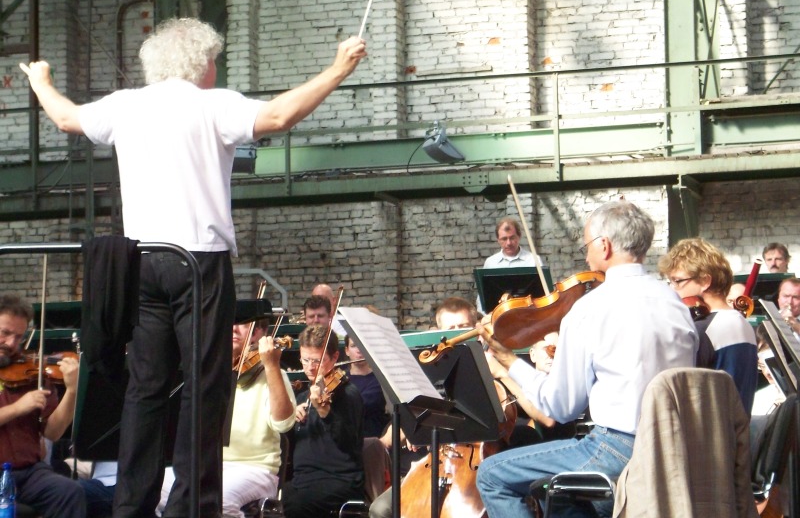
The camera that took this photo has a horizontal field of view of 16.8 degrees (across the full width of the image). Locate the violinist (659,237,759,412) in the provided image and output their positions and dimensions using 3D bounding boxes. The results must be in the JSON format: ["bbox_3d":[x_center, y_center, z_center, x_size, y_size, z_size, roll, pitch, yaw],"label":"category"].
[{"bbox_3d":[0.990,0.582,9.455,0.800,1.280,0.580,-6,-9,42],"label":"violinist"}]

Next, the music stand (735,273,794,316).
[{"bbox_3d":[2.130,0.619,16.140,0.520,1.060,0.420,-3,-7,21],"label":"music stand"}]

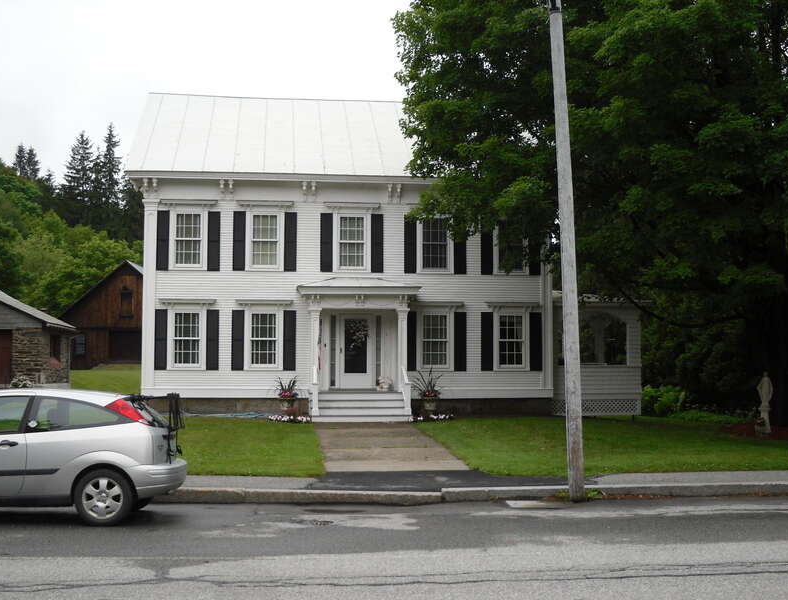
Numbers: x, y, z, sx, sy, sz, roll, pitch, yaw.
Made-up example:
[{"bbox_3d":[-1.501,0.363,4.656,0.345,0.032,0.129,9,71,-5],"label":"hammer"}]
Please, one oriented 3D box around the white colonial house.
[{"bbox_3d":[-0.247,-1.462,27.806,14.050,9.400,9.500,1,-3,-5],"label":"white colonial house"}]

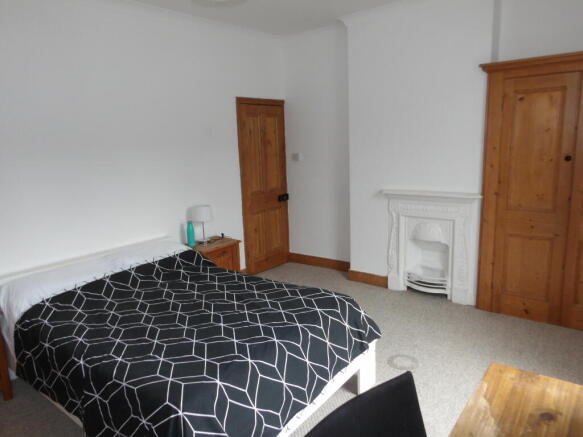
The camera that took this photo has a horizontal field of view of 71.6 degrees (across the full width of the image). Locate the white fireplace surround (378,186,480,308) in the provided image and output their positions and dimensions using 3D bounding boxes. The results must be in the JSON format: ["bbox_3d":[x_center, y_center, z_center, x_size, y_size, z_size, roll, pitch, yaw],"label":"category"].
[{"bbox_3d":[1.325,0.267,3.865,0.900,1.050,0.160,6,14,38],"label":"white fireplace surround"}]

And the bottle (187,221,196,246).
[{"bbox_3d":[-0.964,0.155,3.892,0.073,0.260,0.073,6,14,38],"label":"bottle"}]

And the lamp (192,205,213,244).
[{"bbox_3d":[-0.871,0.072,3.960,0.180,0.385,0.180,-2,11,0],"label":"lamp"}]

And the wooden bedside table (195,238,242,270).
[{"bbox_3d":[-0.772,0.557,4.026,0.370,0.600,0.490,6,14,38],"label":"wooden bedside table"}]

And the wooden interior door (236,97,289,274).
[{"bbox_3d":[-0.324,-0.363,4.832,0.070,2.050,0.800,6,14,38],"label":"wooden interior door"}]

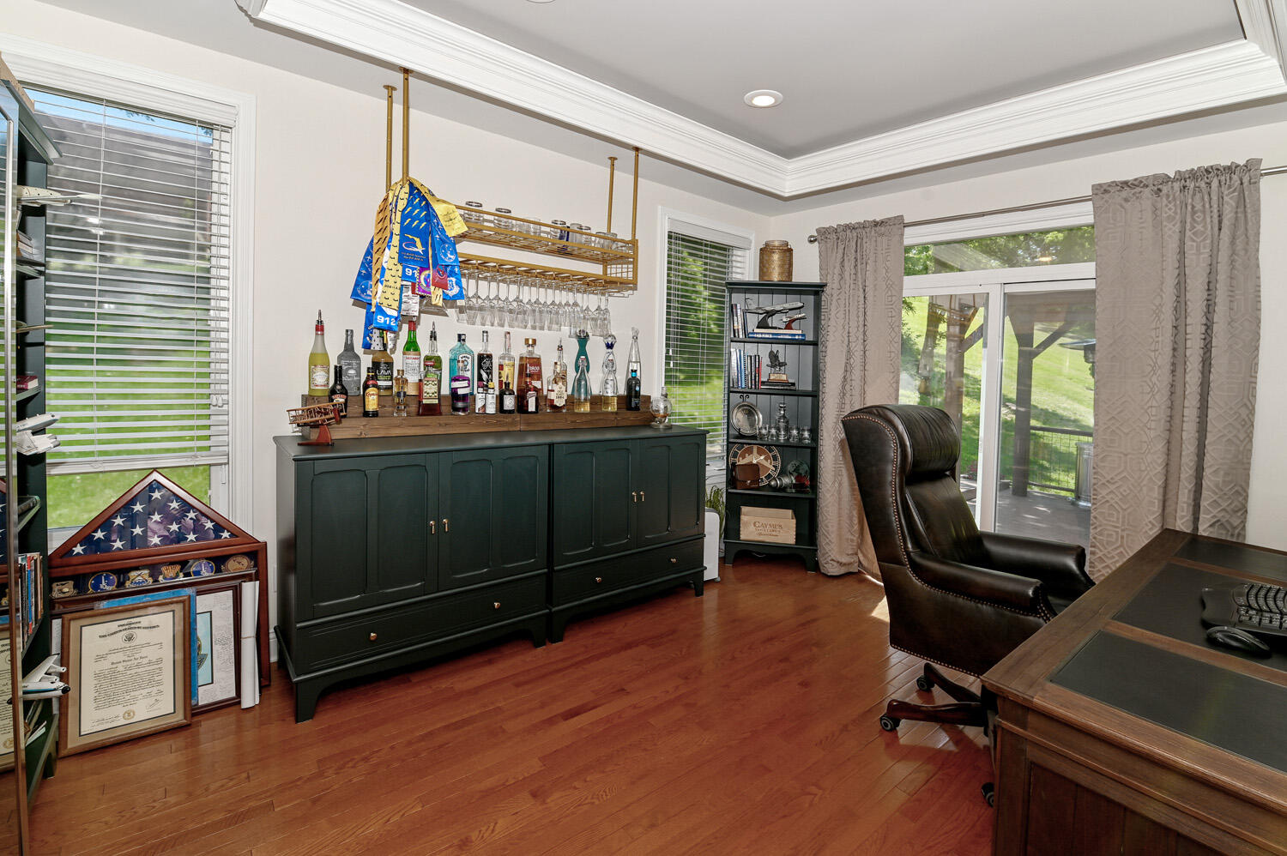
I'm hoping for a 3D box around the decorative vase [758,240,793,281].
[{"bbox_3d":[0.916,-1.145,3.712,0.237,0.320,0.237,2,5,9],"label":"decorative vase"}]

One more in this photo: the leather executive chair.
[{"bbox_3d":[1.227,0.550,2.023,0.794,1.176,0.676,6,7,42],"label":"leather executive chair"}]

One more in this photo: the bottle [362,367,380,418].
[{"bbox_3d":[-1.120,-0.149,2.207,0.066,0.207,0.064,-1,6,-35],"label":"bottle"}]

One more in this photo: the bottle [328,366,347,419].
[{"bbox_3d":[-1.250,-0.149,2.192,0.074,0.220,0.074,-3,7,-38],"label":"bottle"}]

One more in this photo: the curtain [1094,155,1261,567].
[{"bbox_3d":[2.506,0.015,2.584,0.130,2.419,0.590,-2,6,-42],"label":"curtain"}]

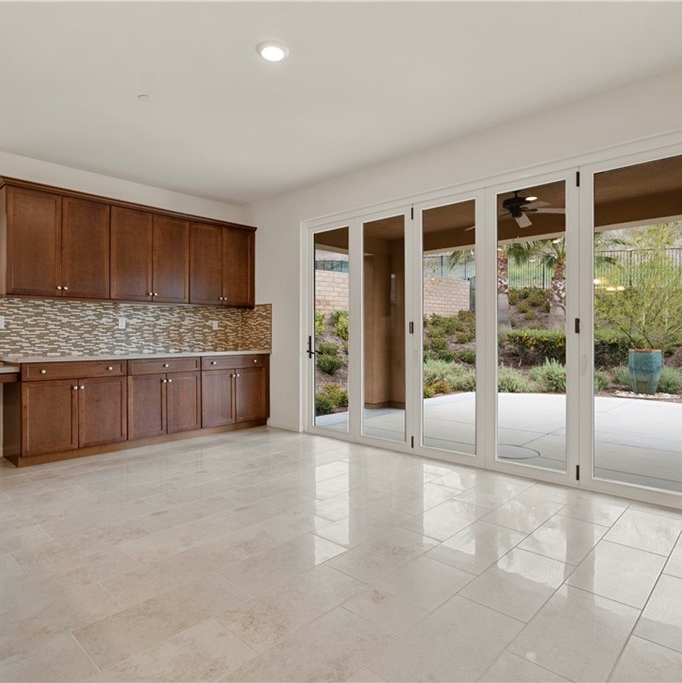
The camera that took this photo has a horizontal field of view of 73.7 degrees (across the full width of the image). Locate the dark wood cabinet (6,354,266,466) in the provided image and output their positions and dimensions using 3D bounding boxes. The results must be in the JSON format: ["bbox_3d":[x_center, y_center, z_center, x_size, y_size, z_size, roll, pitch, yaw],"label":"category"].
[{"bbox_3d":[-2.008,0.617,4.953,0.600,0.885,2.610,0,0,43],"label":"dark wood cabinet"}]

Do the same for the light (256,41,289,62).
[{"bbox_3d":[-0.403,-1.701,2.674,0.190,0.030,0.190,0,0,0],"label":"light"}]

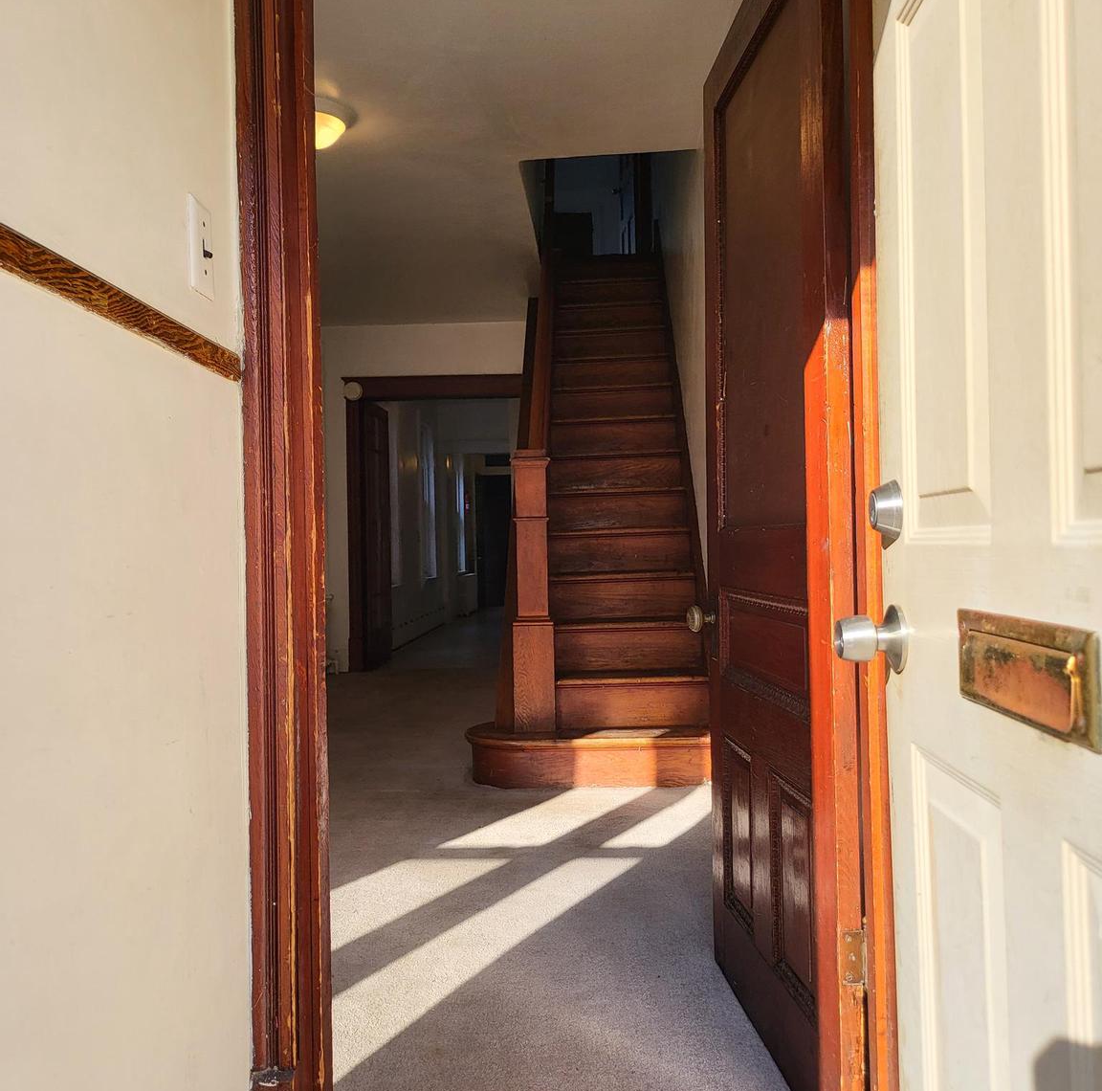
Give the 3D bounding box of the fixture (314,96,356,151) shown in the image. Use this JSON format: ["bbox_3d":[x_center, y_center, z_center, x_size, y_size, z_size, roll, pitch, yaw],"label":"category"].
[{"bbox_3d":[-1.019,-1.792,4.400,0.370,0.140,0.370,-1,-1,3],"label":"fixture"}]

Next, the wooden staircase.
[{"bbox_3d":[0.227,-0.485,5.611,1.062,3.020,2.860,-1,-1,3],"label":"wooden staircase"}]

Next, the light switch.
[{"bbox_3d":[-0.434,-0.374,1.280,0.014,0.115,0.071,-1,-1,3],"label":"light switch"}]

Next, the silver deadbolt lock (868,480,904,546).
[{"bbox_3d":[0.350,-0.038,1.071,0.026,0.062,0.062,-1,-1,3],"label":"silver deadbolt lock"}]

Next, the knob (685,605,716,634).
[{"bbox_3d":[0.339,0.167,2.308,0.066,0.061,0.061,-1,-1,-4],"label":"knob"}]

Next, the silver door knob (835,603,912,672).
[{"bbox_3d":[0.335,0.099,1.071,0.064,0.072,0.072,-1,-1,3],"label":"silver door knob"}]

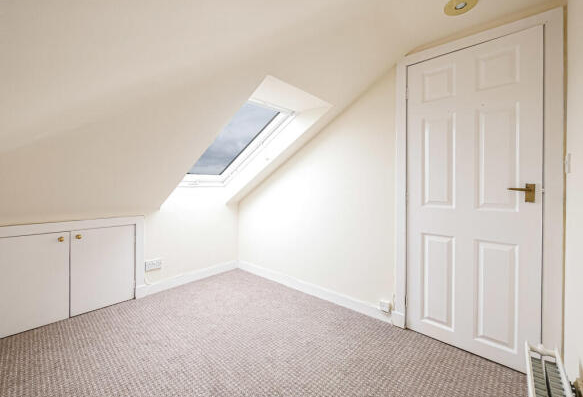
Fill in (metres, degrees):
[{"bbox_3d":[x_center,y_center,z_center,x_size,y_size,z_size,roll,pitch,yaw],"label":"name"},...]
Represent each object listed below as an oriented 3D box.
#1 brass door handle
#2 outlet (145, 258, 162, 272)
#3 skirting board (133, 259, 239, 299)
[{"bbox_3d":[1.309,-0.028,1.343,0.118,0.105,0.055,1,3,41],"label":"brass door handle"},{"bbox_3d":[-1.417,0.682,2.414,0.025,0.093,0.146,1,3,41],"label":"outlet"},{"bbox_3d":[-1.127,0.918,2.762,0.020,0.105,1.200,1,3,41],"label":"skirting board"}]

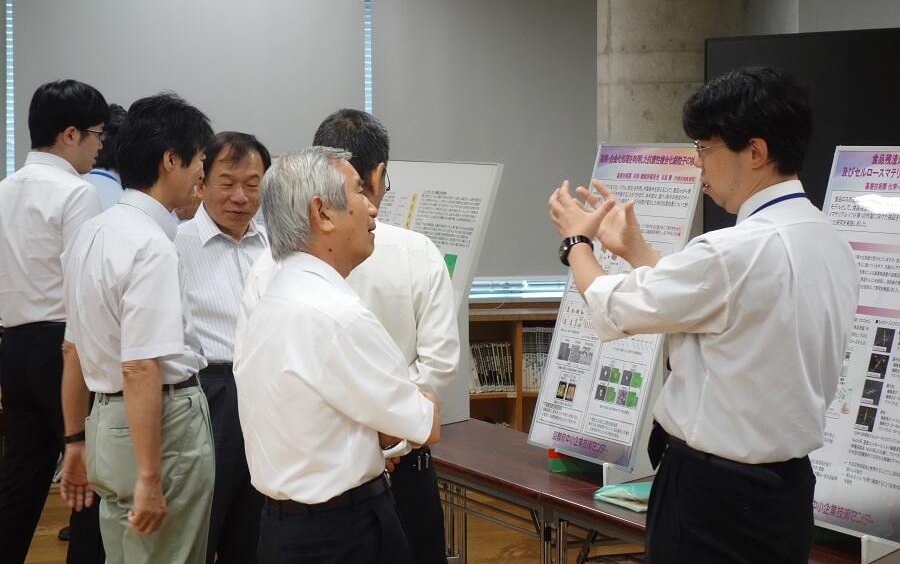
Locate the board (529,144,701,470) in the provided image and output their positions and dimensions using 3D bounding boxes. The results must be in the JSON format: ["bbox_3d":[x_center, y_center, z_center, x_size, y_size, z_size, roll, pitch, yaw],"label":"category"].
[{"bbox_3d":[0.438,0.063,6.556,0.231,0.857,0.611,-1,4,-23],"label":"board"}]

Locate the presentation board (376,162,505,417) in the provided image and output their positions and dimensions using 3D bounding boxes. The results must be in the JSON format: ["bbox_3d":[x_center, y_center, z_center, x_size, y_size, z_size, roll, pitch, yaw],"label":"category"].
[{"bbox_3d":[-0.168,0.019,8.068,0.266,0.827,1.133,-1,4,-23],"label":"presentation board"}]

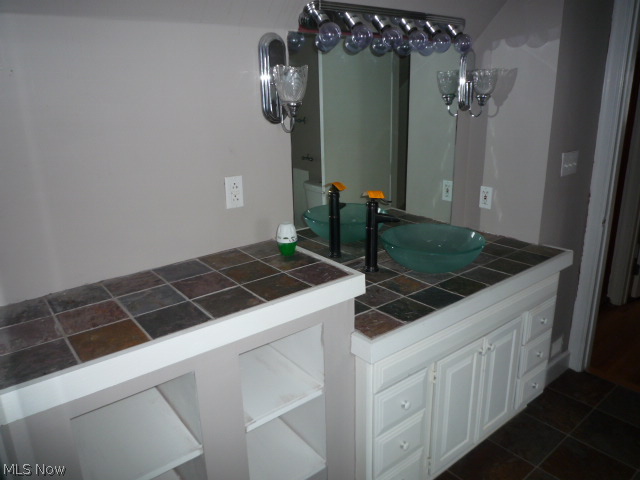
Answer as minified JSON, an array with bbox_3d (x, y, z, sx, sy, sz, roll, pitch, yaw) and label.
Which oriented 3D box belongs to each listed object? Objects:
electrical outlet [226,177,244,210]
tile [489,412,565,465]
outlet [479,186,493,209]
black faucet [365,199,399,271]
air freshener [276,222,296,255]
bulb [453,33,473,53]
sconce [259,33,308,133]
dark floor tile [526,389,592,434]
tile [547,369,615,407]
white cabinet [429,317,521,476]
[{"bbox_3d":[-0.307,-0.172,1.660,0.070,0.115,0.010,-15,21,-35],"label":"electrical outlet"},{"bbox_3d":[1.037,0.980,2.323,0.301,0.010,0.264,-15,21,-35],"label":"tile"},{"bbox_3d":[0.876,-0.224,2.441,0.010,0.115,0.070,-15,21,-35],"label":"outlet"},{"bbox_3d":[0.269,-0.027,1.982,0.152,0.313,0.055,-2,17,0],"label":"black faucet"},{"bbox_3d":[-0.121,-0.004,1.648,0.073,0.109,0.073,-2,17,1],"label":"air freshener"},{"bbox_3d":[0.649,-0.890,2.089,0.080,0.080,0.080,-15,21,-35],"label":"bulb"},{"bbox_3d":[-0.120,-0.540,1.590,0.119,0.329,0.184,-15,21,-35],"label":"sconce"},{"bbox_3d":[1.279,0.917,2.499,0.301,0.010,0.264,-15,21,-35],"label":"dark floor tile"},{"bbox_3d":[1.520,0.854,2.676,0.301,0.010,0.264,-15,21,-35],"label":"tile"},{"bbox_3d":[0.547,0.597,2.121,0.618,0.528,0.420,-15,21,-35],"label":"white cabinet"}]

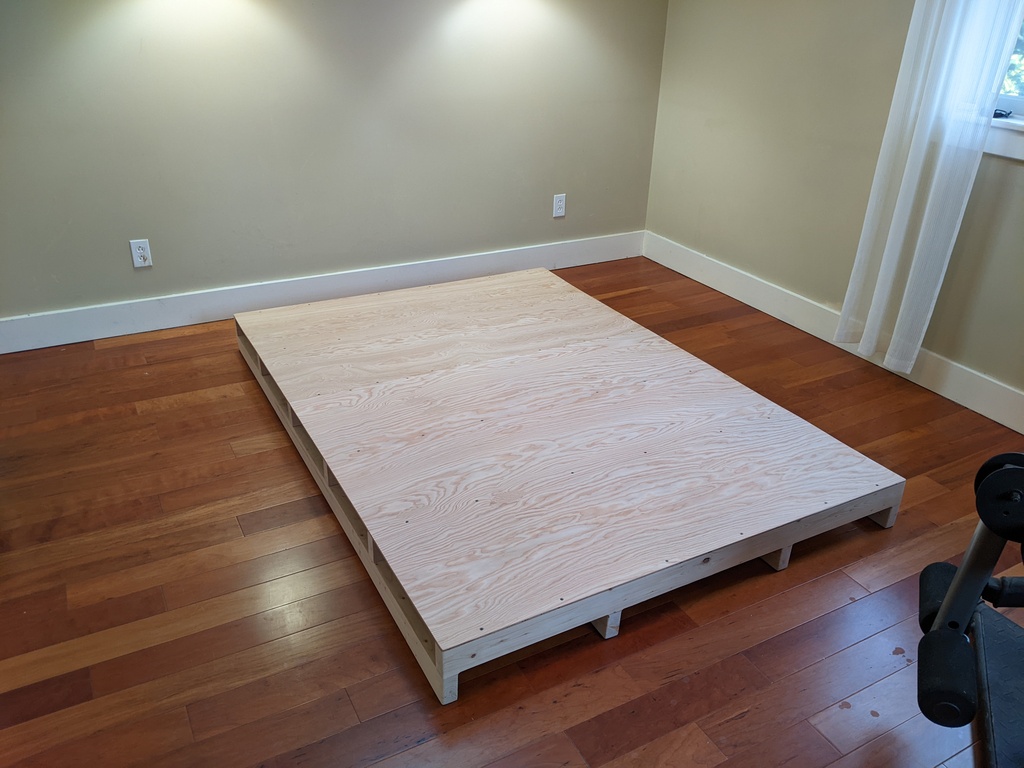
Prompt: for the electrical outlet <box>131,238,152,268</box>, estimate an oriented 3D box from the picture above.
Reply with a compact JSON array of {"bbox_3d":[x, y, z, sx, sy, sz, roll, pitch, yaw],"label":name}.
[{"bbox_3d":[-1.566,-0.549,3.373,0.071,0.116,0.009,-13,30,-26],"label":"electrical outlet"}]

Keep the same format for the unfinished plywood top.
[{"bbox_3d":[0.000,0.065,2.844,1.475,0.165,2.083,-12,30,-26],"label":"unfinished plywood top"}]

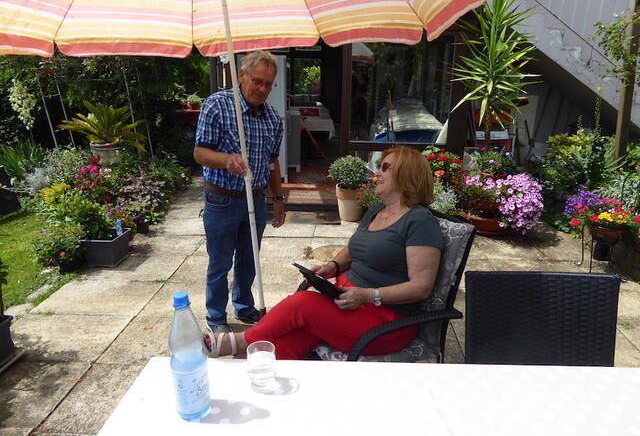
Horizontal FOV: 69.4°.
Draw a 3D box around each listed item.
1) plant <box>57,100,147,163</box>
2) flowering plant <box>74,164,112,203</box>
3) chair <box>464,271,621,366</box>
[{"bbox_3d":[-2.370,-0.861,5.067,0.900,0.800,0.880,0,17,0],"label":"plant"},{"bbox_3d":[-2.400,-0.333,4.936,0.400,0.440,0.380,0,18,0],"label":"flowering plant"},{"bbox_3d":[0.720,0.685,1.377,0.560,0.890,0.600,2,18,5],"label":"chair"}]

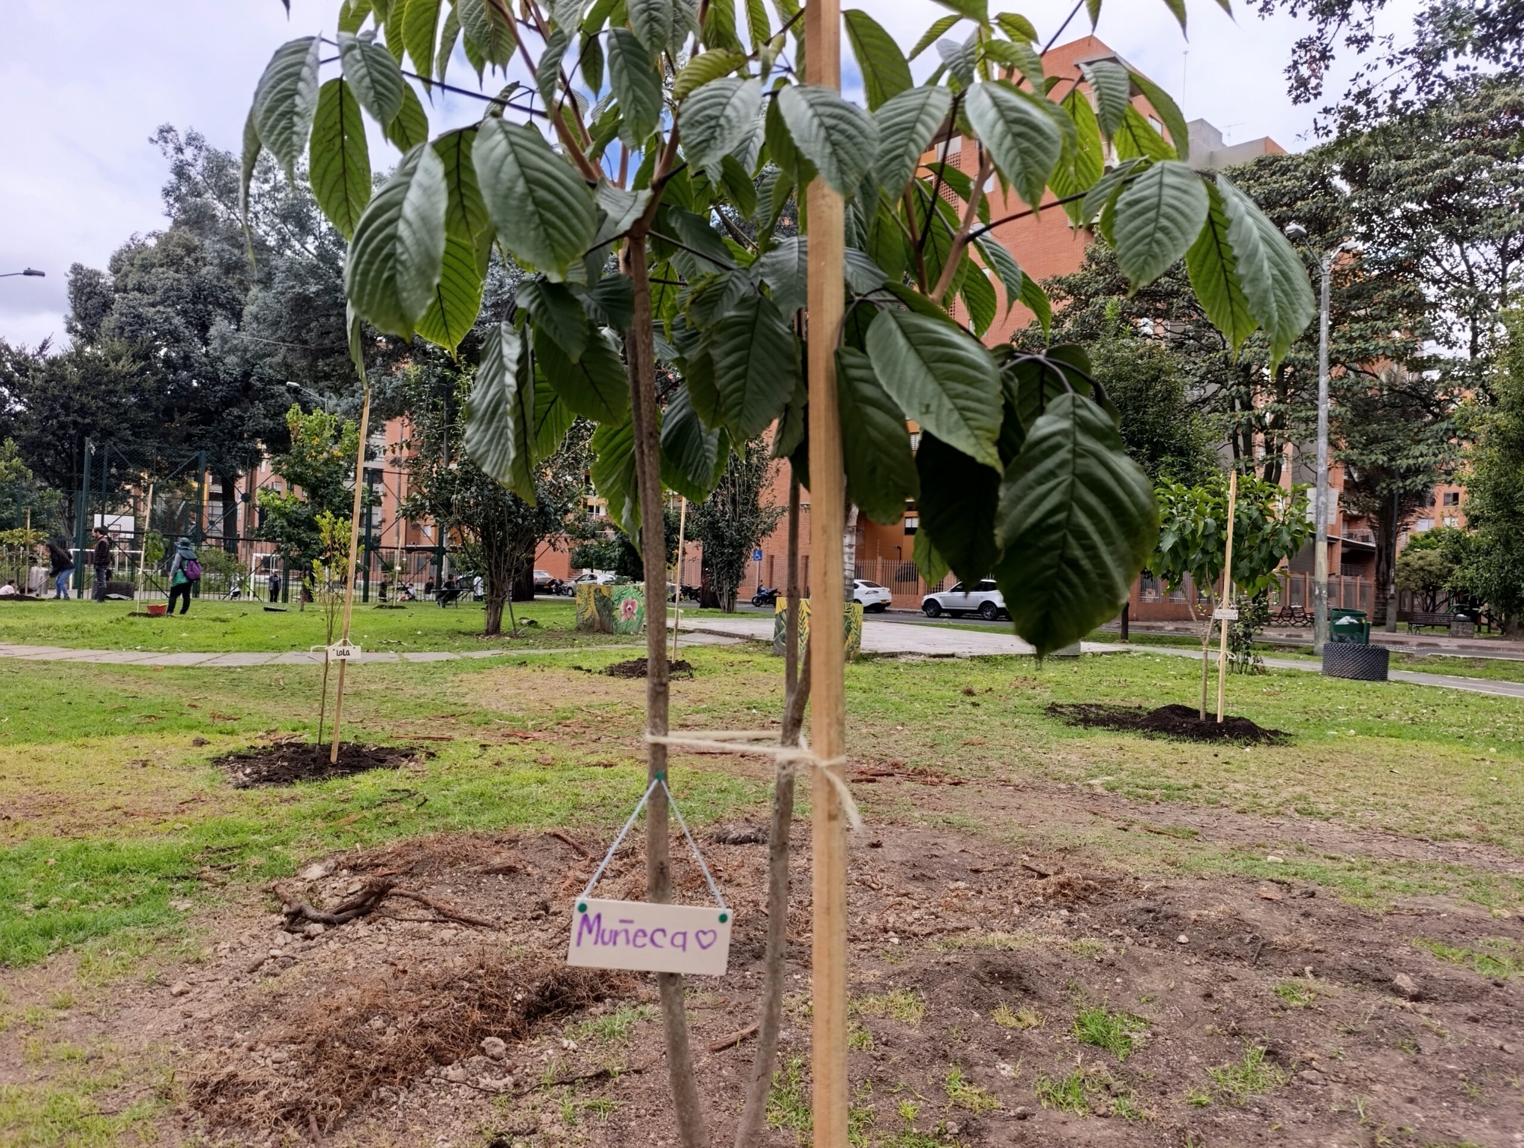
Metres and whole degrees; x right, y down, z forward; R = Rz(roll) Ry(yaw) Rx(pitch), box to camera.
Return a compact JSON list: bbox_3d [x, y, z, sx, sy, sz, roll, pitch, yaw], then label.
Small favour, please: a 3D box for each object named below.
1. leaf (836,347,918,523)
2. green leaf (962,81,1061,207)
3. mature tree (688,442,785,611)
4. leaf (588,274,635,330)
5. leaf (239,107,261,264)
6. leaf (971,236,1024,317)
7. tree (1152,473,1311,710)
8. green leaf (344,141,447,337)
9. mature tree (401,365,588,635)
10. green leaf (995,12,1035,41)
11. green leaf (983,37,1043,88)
[{"bbox_3d":[0.137,-0.164,1.200,0.080,0.205,0.045,-15,-6,6],"label":"leaf"},{"bbox_3d":[0.312,-0.535,1.270,0.095,0.175,0.050,-23,-18,3],"label":"green leaf"},{"bbox_3d":[-0.959,-1.807,38.000,3.500,6.400,3.400,2,-1,0],"label":"mature tree"},{"bbox_3d":[-0.211,-0.381,1.420,0.075,0.090,0.035,-16,-11,-3],"label":"leaf"},{"bbox_3d":[-0.642,-0.484,1.270,0.028,0.190,0.070,-1,-3,-15],"label":"leaf"},{"bbox_3d":[0.323,-0.408,1.400,0.055,0.130,0.040,-18,-8,-19],"label":"leaf"},{"bbox_3d":[4.193,0.187,9.100,1.400,2.150,1.350,2,0,22],"label":"tree"},{"bbox_3d":[-0.396,-0.364,1.100,0.095,0.205,0.045,7,-14,13],"label":"green leaf"},{"bbox_3d":[-5.271,-1.468,20.000,3.400,5.200,3.300,2,-1,0],"label":"mature tree"},{"bbox_3d":[0.374,-0.809,1.500,0.080,0.040,0.030,37,9,-6],"label":"green leaf"},{"bbox_3d":[0.353,-0.716,1.420,0.060,0.085,0.050,-32,-16,-39],"label":"green leaf"}]

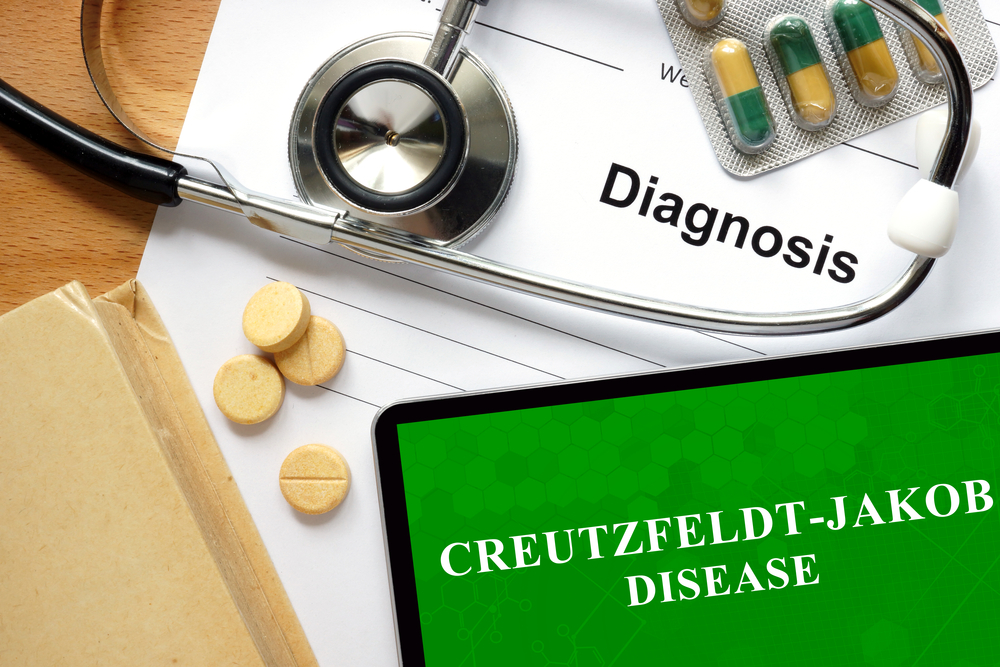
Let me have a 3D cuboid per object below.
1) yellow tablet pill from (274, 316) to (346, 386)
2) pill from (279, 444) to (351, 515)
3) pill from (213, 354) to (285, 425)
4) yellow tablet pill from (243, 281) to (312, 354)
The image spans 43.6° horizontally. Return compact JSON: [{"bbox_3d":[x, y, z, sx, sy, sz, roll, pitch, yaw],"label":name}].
[{"bbox_3d":[-0.037,0.003,0.242,0.013,0.004,0.013,0,89,0],"label":"yellow tablet pill"},{"bbox_3d":[-0.036,0.028,0.241,0.013,0.004,0.013,0,89,0],"label":"pill"},{"bbox_3d":[-0.048,0.011,0.242,0.013,0.004,0.013,0,89,0],"label":"pill"},{"bbox_3d":[-0.043,-0.003,0.239,0.013,0.004,0.013,-7,69,19],"label":"yellow tablet pill"}]

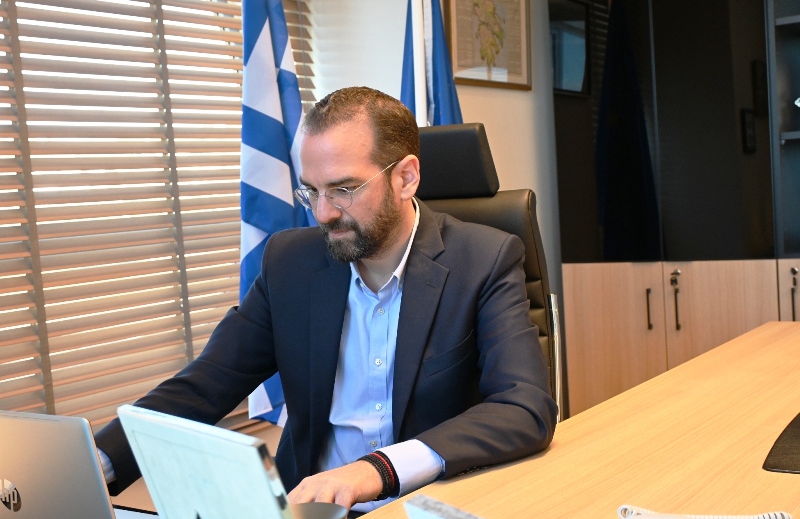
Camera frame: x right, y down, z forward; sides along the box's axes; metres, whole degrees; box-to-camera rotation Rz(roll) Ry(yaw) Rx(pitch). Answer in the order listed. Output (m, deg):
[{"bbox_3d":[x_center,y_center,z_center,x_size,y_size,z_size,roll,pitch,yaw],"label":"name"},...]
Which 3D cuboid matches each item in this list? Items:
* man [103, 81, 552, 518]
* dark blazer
[{"bbox_3d":[-0.060,0.381,1.499,0.680,1.280,0.700,-2,5,28],"label":"man"},{"bbox_3d":[-0.033,0.226,1.524,0.630,0.640,0.540,-2,5,28],"label":"dark blazer"}]

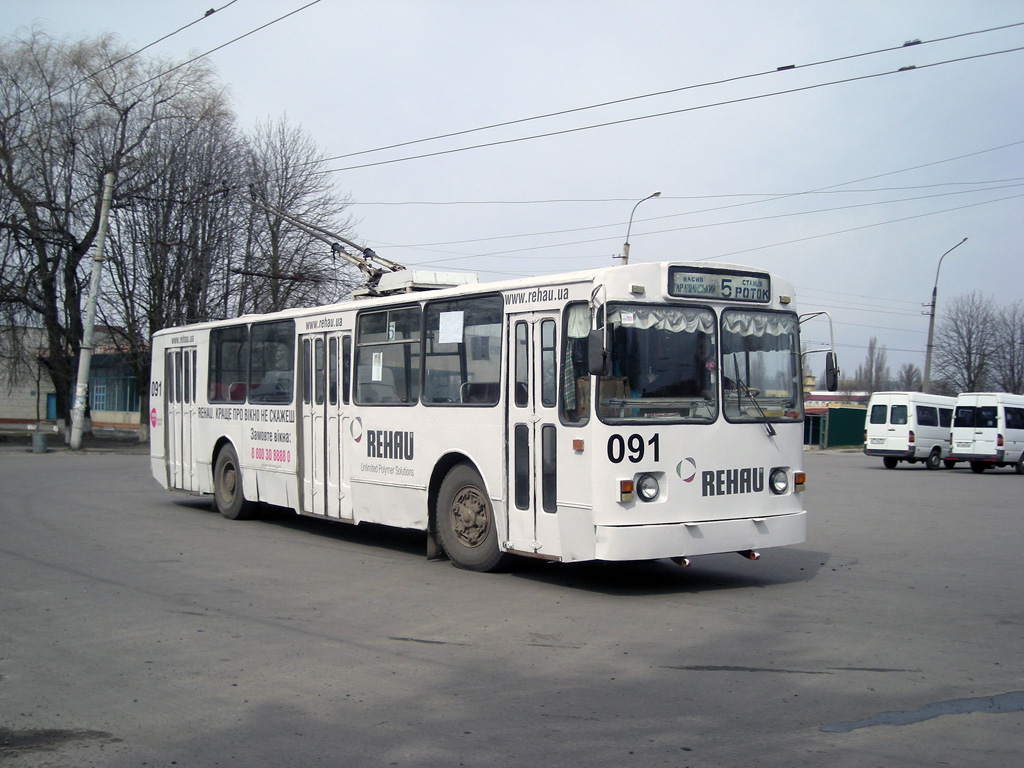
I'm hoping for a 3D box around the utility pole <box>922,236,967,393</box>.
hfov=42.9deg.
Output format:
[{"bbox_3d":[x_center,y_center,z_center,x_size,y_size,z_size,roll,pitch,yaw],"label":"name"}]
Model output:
[{"bbox_3d":[21.931,-2.028,66.000,2.300,10.800,0.500,3,0,26],"label":"utility pole"}]

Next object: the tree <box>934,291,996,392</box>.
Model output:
[{"bbox_3d":[26.189,-0.778,75.000,3.900,9.200,3.900,1,-1,0],"label":"tree"}]

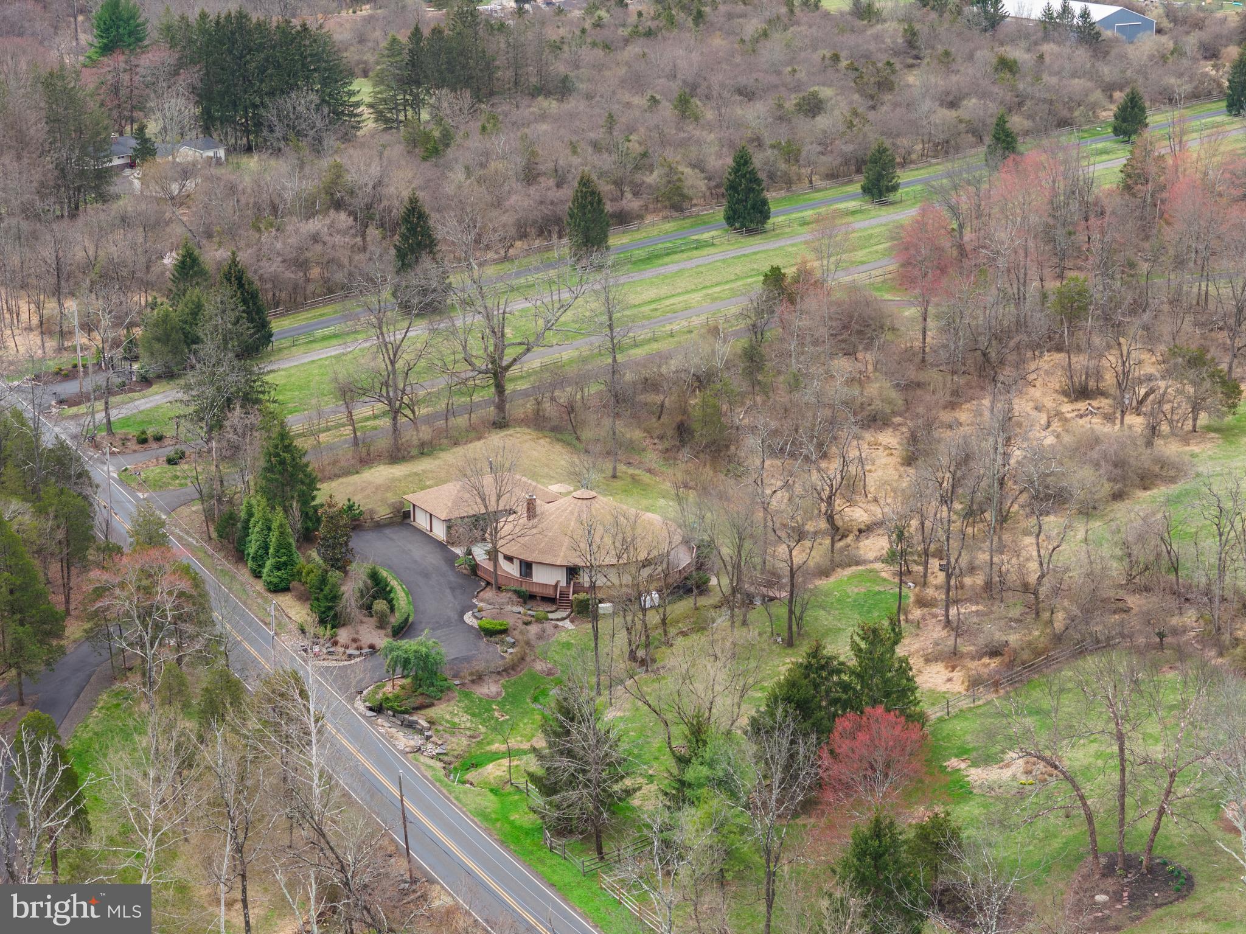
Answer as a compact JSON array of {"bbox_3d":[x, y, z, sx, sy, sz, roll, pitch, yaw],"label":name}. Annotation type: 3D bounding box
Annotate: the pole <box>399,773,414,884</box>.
[{"bbox_3d":[-15.940,26.380,184.740,0.320,8.880,0.320,-3,17,1],"label":"pole"}]

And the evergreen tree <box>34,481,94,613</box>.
[{"bbox_3d":[-49.984,7.391,224.933,5.300,12.200,5.300,-4,17,-13],"label":"evergreen tree"}]

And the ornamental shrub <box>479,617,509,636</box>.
[{"bbox_3d":[-11.950,14.850,233.180,2.890,1.000,2.200,0,17,0],"label":"ornamental shrub"}]

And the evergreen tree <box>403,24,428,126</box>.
[{"bbox_3d":[-39.190,-74.960,481.230,4.900,19.400,4.900,0,17,0],"label":"evergreen tree"}]

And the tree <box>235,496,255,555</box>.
[{"bbox_3d":[-35.790,5.300,239.350,2.300,6.000,2.300,0,17,0],"label":"tree"}]

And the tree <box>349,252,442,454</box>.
[{"bbox_3d":[-25.010,-12.130,277.140,9.850,23.300,9.360,0,17,0],"label":"tree"}]

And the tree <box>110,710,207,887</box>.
[{"bbox_3d":[-33.230,24.190,179.720,6.810,14.970,6.810,0,17,0],"label":"tree"}]

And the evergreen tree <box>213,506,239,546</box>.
[{"bbox_3d":[-38.510,5.642,245.160,2.560,3.890,2.560,-3,17,-9],"label":"evergreen tree"}]

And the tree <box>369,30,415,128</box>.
[{"bbox_3d":[-43.667,-73.815,483.228,8.590,18.840,8.590,-1,17,-5],"label":"tree"}]

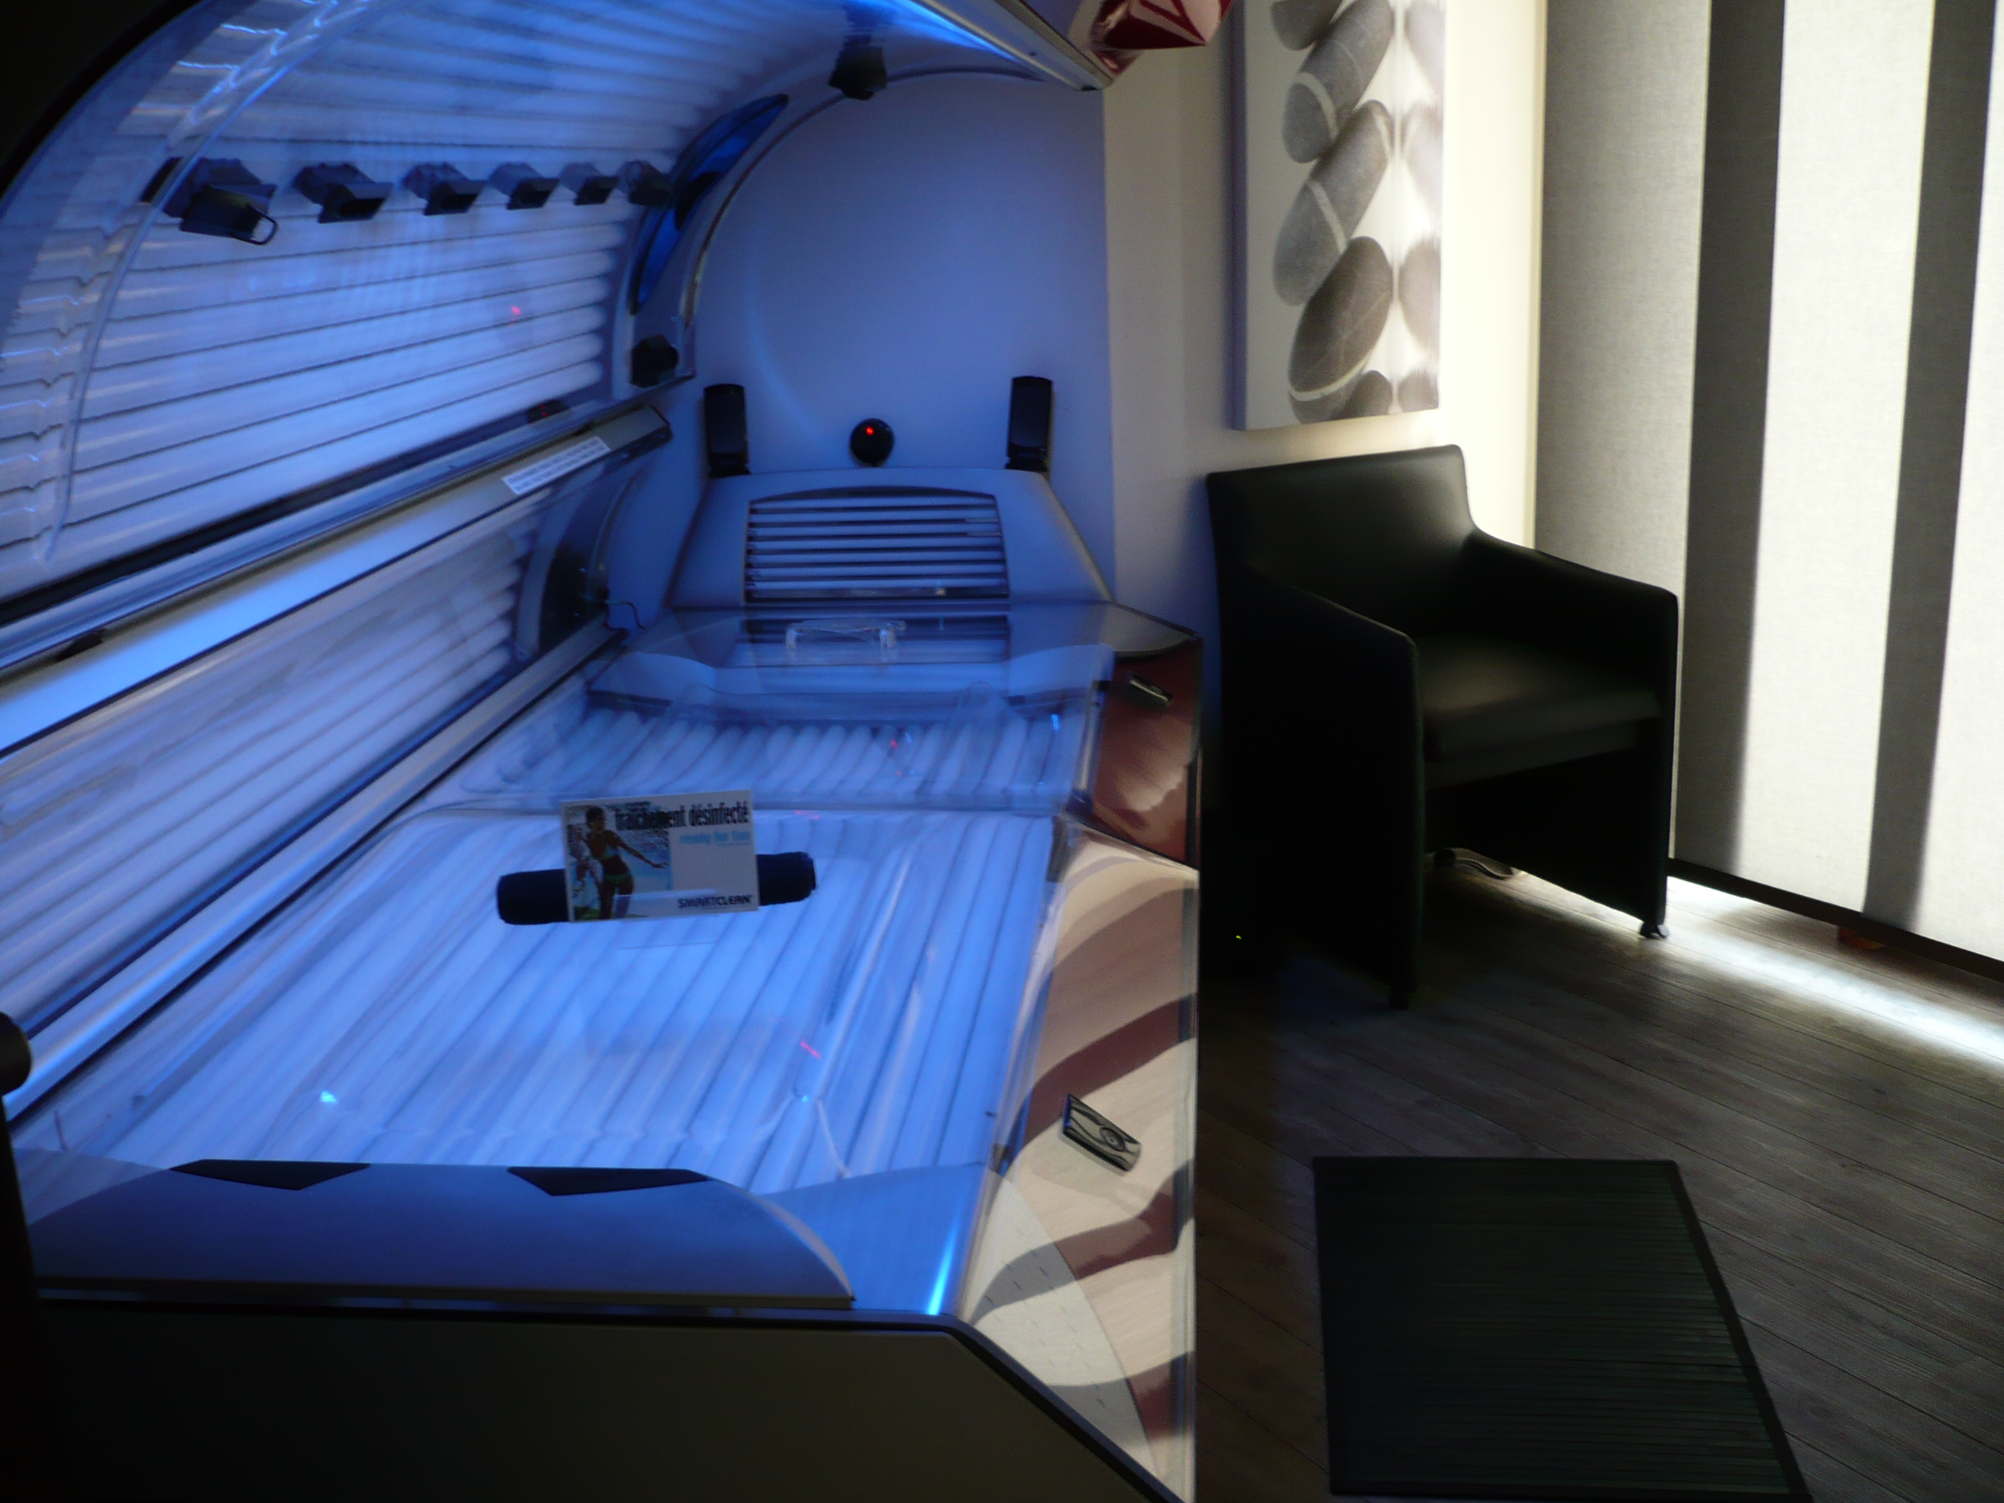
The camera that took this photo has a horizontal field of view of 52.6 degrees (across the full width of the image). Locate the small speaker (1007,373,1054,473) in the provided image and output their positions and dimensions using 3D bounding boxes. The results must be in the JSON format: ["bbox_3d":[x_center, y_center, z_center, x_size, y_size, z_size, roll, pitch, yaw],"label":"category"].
[{"bbox_3d":[0.050,-0.595,3.683,0.072,0.166,0.076,3,17,6],"label":"small speaker"}]

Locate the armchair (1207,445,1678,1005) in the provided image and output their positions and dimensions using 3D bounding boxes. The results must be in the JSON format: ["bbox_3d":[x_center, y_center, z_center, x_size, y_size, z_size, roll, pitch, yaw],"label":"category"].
[{"bbox_3d":[0.779,-0.081,3.647,0.572,0.825,0.620,-10,18,-25],"label":"armchair"}]

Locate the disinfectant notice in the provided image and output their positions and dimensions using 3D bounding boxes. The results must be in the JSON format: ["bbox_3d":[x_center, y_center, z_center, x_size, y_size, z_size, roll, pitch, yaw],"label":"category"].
[{"bbox_3d":[-0.391,0.120,2.320,0.214,0.140,0.012,-3,7,-3],"label":"disinfectant notice"}]

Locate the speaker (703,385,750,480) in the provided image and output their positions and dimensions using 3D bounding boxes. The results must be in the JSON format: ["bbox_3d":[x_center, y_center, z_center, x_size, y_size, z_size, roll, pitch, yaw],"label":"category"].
[{"bbox_3d":[-0.508,-0.593,3.750,0.072,0.166,0.076,-4,16,-4],"label":"speaker"}]

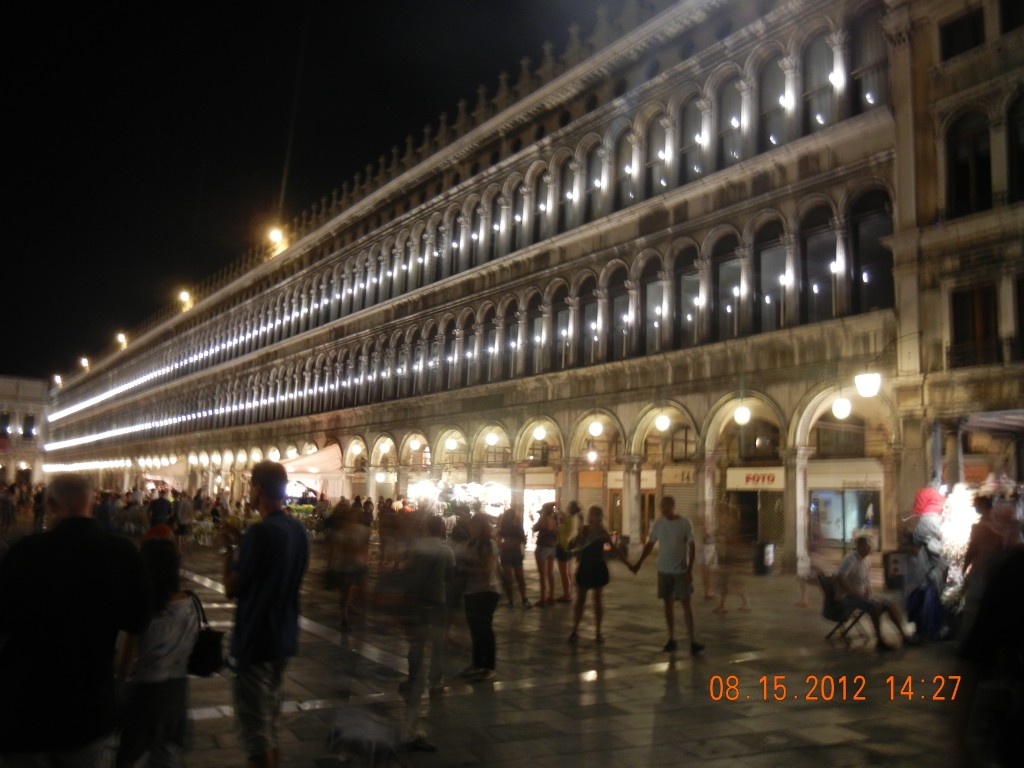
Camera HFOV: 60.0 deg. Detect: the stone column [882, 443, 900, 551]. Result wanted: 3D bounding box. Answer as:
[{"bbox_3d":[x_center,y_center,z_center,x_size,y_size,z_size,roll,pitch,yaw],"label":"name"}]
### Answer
[{"bbox_3d":[8.526,2.747,19.978,0.330,2.850,0.330,7,-10,-34],"label":"stone column"}]

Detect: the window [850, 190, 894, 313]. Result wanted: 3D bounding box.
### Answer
[{"bbox_3d":[8.629,-3.147,21.047,0.300,2.950,1.170,8,-10,-34],"label":"window"}]

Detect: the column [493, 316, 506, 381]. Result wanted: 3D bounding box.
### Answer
[{"bbox_3d":[-0.510,-1.356,34.640,0.394,2.626,0.394,2,-8,0],"label":"column"}]

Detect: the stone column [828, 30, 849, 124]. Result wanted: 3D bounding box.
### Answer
[{"bbox_3d":[8.181,-7.672,22.192,0.360,2.480,0.360,8,-10,-34],"label":"stone column"}]

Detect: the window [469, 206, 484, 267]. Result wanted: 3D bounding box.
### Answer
[{"bbox_3d":[-1.478,-6.028,36.578,0.250,2.720,1.060,7,-10,-34],"label":"window"}]

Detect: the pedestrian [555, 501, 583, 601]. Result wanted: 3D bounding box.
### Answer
[{"bbox_3d":[0.960,2.809,14.944,0.420,1.665,0.430,-1,-9,21],"label":"pedestrian"}]

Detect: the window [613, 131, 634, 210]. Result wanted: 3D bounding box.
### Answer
[{"bbox_3d":[3.653,-7.012,29.134,0.260,2.650,1.070,7,-10,-34],"label":"window"}]

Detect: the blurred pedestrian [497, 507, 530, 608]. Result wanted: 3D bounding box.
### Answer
[{"bbox_3d":[0.054,2.889,14.853,0.500,1.630,0.360,6,-9,-27],"label":"blurred pedestrian"}]

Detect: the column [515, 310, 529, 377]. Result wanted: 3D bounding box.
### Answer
[{"bbox_3d":[0.347,-1.463,32.936,0.383,2.617,0.383,7,-10,-34],"label":"column"}]

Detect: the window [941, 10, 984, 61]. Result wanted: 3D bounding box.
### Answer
[{"bbox_3d":[9.943,-7.700,19.568,0.200,0.887,0.981,7,-10,-34],"label":"window"}]

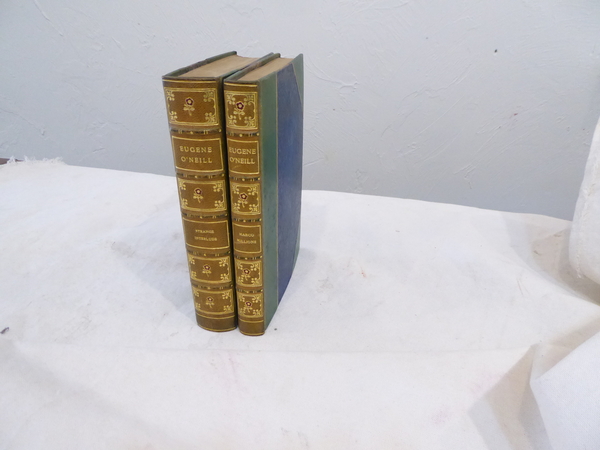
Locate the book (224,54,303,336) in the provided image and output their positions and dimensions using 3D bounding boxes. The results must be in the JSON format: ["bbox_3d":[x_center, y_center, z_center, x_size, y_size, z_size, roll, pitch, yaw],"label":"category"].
[{"bbox_3d":[-0.025,-0.031,0.382,0.022,0.207,0.142,7,29,10],"label":"book"}]

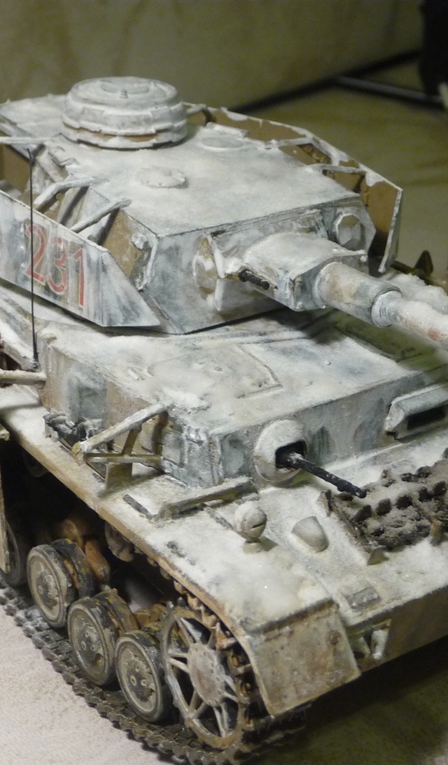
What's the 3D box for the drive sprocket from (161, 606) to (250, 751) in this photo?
[{"bbox_3d":[-0.001,0.039,0.182,0.006,0.021,0.021,-16,33,-32],"label":"drive sprocket"}]

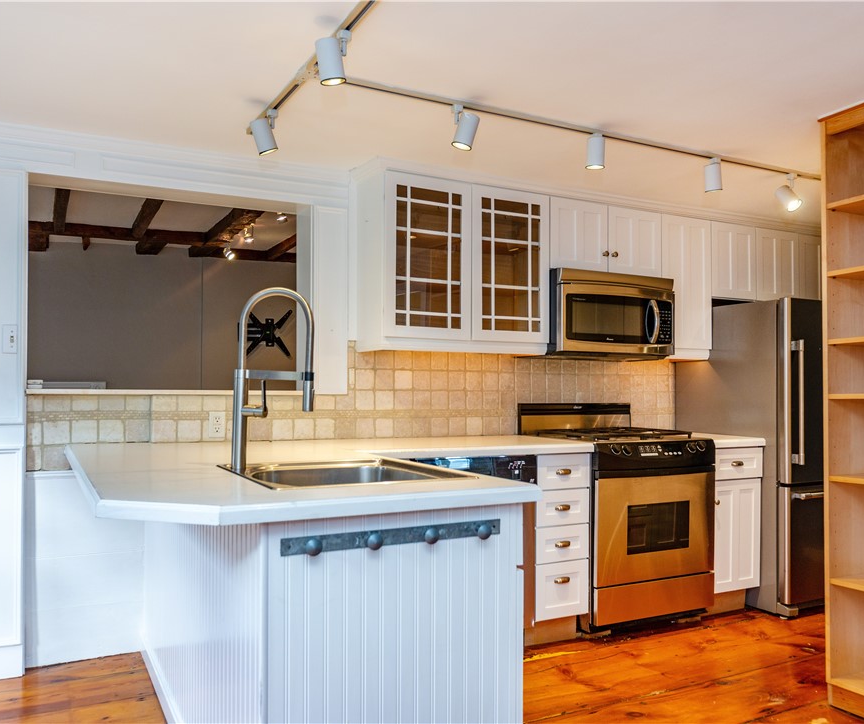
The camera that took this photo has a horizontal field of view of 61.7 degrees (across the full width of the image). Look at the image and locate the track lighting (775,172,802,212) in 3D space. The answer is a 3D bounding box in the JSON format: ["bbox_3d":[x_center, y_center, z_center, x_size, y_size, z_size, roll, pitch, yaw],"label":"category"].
[{"bbox_3d":[1.640,-0.775,3.320,0.080,0.170,0.120,2,-2,-36],"label":"track lighting"}]

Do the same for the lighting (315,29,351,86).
[{"bbox_3d":[-0.275,-0.847,2.020,0.102,0.145,0.076,1,-2,-28],"label":"lighting"}]

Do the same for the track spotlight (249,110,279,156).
[{"bbox_3d":[-0.613,-0.837,2.640,0.105,0.155,0.078,1,-2,-18],"label":"track spotlight"}]

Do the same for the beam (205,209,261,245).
[{"bbox_3d":[-1.284,-0.897,4.703,0.135,0.115,1.500,1,-2,-27],"label":"beam"}]

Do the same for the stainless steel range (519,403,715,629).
[{"bbox_3d":[0.950,0.769,3.783,0.757,1.080,0.680,2,-2,-26],"label":"stainless steel range"}]

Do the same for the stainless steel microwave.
[{"bbox_3d":[0.856,-0.242,3.866,0.765,0.410,0.410,1,-2,-27],"label":"stainless steel microwave"}]

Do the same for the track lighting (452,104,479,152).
[{"bbox_3d":[0.117,-0.823,2.540,0.105,0.155,0.078,1,-2,-21],"label":"track lighting"}]

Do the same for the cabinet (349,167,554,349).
[{"bbox_3d":[0.120,-0.466,3.632,0.932,0.835,0.320,2,-2,-26],"label":"cabinet"}]

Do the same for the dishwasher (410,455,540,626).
[{"bbox_3d":[0.067,0.837,3.357,0.605,0.840,0.610,2,-2,-26],"label":"dishwasher"}]

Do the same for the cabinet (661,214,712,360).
[{"bbox_3d":[1.371,-0.416,4.244,0.390,0.804,0.325,1,-2,-27],"label":"cabinet"}]

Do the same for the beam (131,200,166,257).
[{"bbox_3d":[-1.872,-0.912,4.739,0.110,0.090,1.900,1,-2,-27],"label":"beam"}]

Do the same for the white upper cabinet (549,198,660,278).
[{"bbox_3d":[0.880,-0.657,4.010,0.754,0.380,0.315,2,-2,-26],"label":"white upper cabinet"}]

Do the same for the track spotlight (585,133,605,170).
[{"bbox_3d":[0.639,-0.823,2.830,0.072,0.140,0.085,1,-2,-27],"label":"track spotlight"}]

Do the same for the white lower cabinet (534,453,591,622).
[{"bbox_3d":[0.459,0.799,3.558,0.303,0.760,0.590,1,-2,-27],"label":"white lower cabinet"}]

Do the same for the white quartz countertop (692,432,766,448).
[{"bbox_3d":[1.457,0.431,4.069,0.391,0.040,0.666,2,-2,-26],"label":"white quartz countertop"}]

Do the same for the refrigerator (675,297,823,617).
[{"bbox_3d":[2.038,0.511,4.248,0.790,1.656,0.790,2,-2,-26],"label":"refrigerator"}]

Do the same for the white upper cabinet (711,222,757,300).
[{"bbox_3d":[1.728,-0.594,4.423,0.364,0.465,0.315,2,-2,-26],"label":"white upper cabinet"}]

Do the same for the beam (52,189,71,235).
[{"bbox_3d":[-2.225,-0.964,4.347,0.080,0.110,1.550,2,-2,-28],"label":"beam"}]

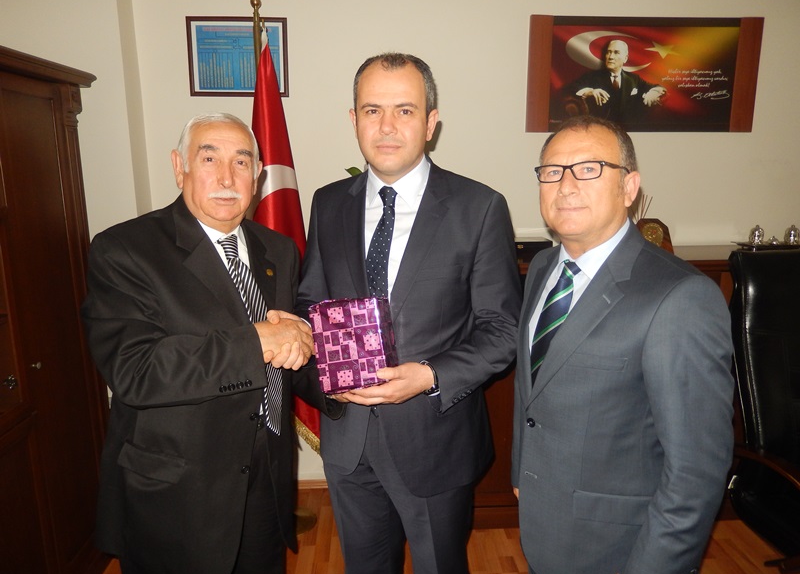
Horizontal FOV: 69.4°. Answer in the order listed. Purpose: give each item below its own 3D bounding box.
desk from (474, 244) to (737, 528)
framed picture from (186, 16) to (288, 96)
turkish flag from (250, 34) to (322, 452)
[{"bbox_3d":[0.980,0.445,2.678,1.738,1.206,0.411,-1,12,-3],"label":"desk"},{"bbox_3d":[-0.694,-0.992,2.494,0.425,0.325,0.025,-1,12,-3],"label":"framed picture"},{"bbox_3d":[-0.456,-0.087,2.397,0.280,1.760,0.210,-1,12,-3],"label":"turkish flag"}]

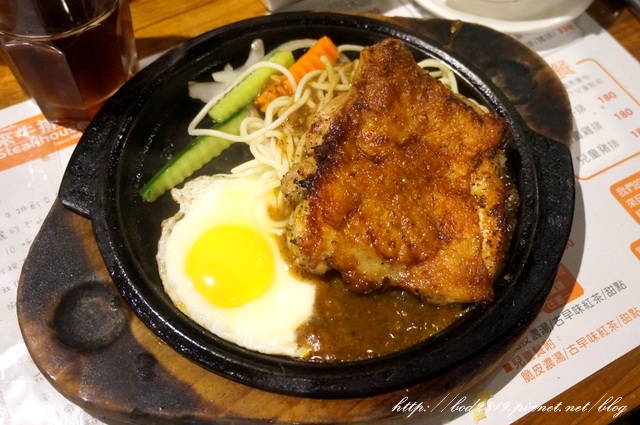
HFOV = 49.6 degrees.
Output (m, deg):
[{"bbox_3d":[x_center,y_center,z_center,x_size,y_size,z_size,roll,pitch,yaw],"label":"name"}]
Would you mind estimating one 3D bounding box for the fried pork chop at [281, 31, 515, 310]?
[{"bbox_3d":[0.048,-0.025,0.369,0.116,0.025,0.145,12,58,7],"label":"fried pork chop"}]

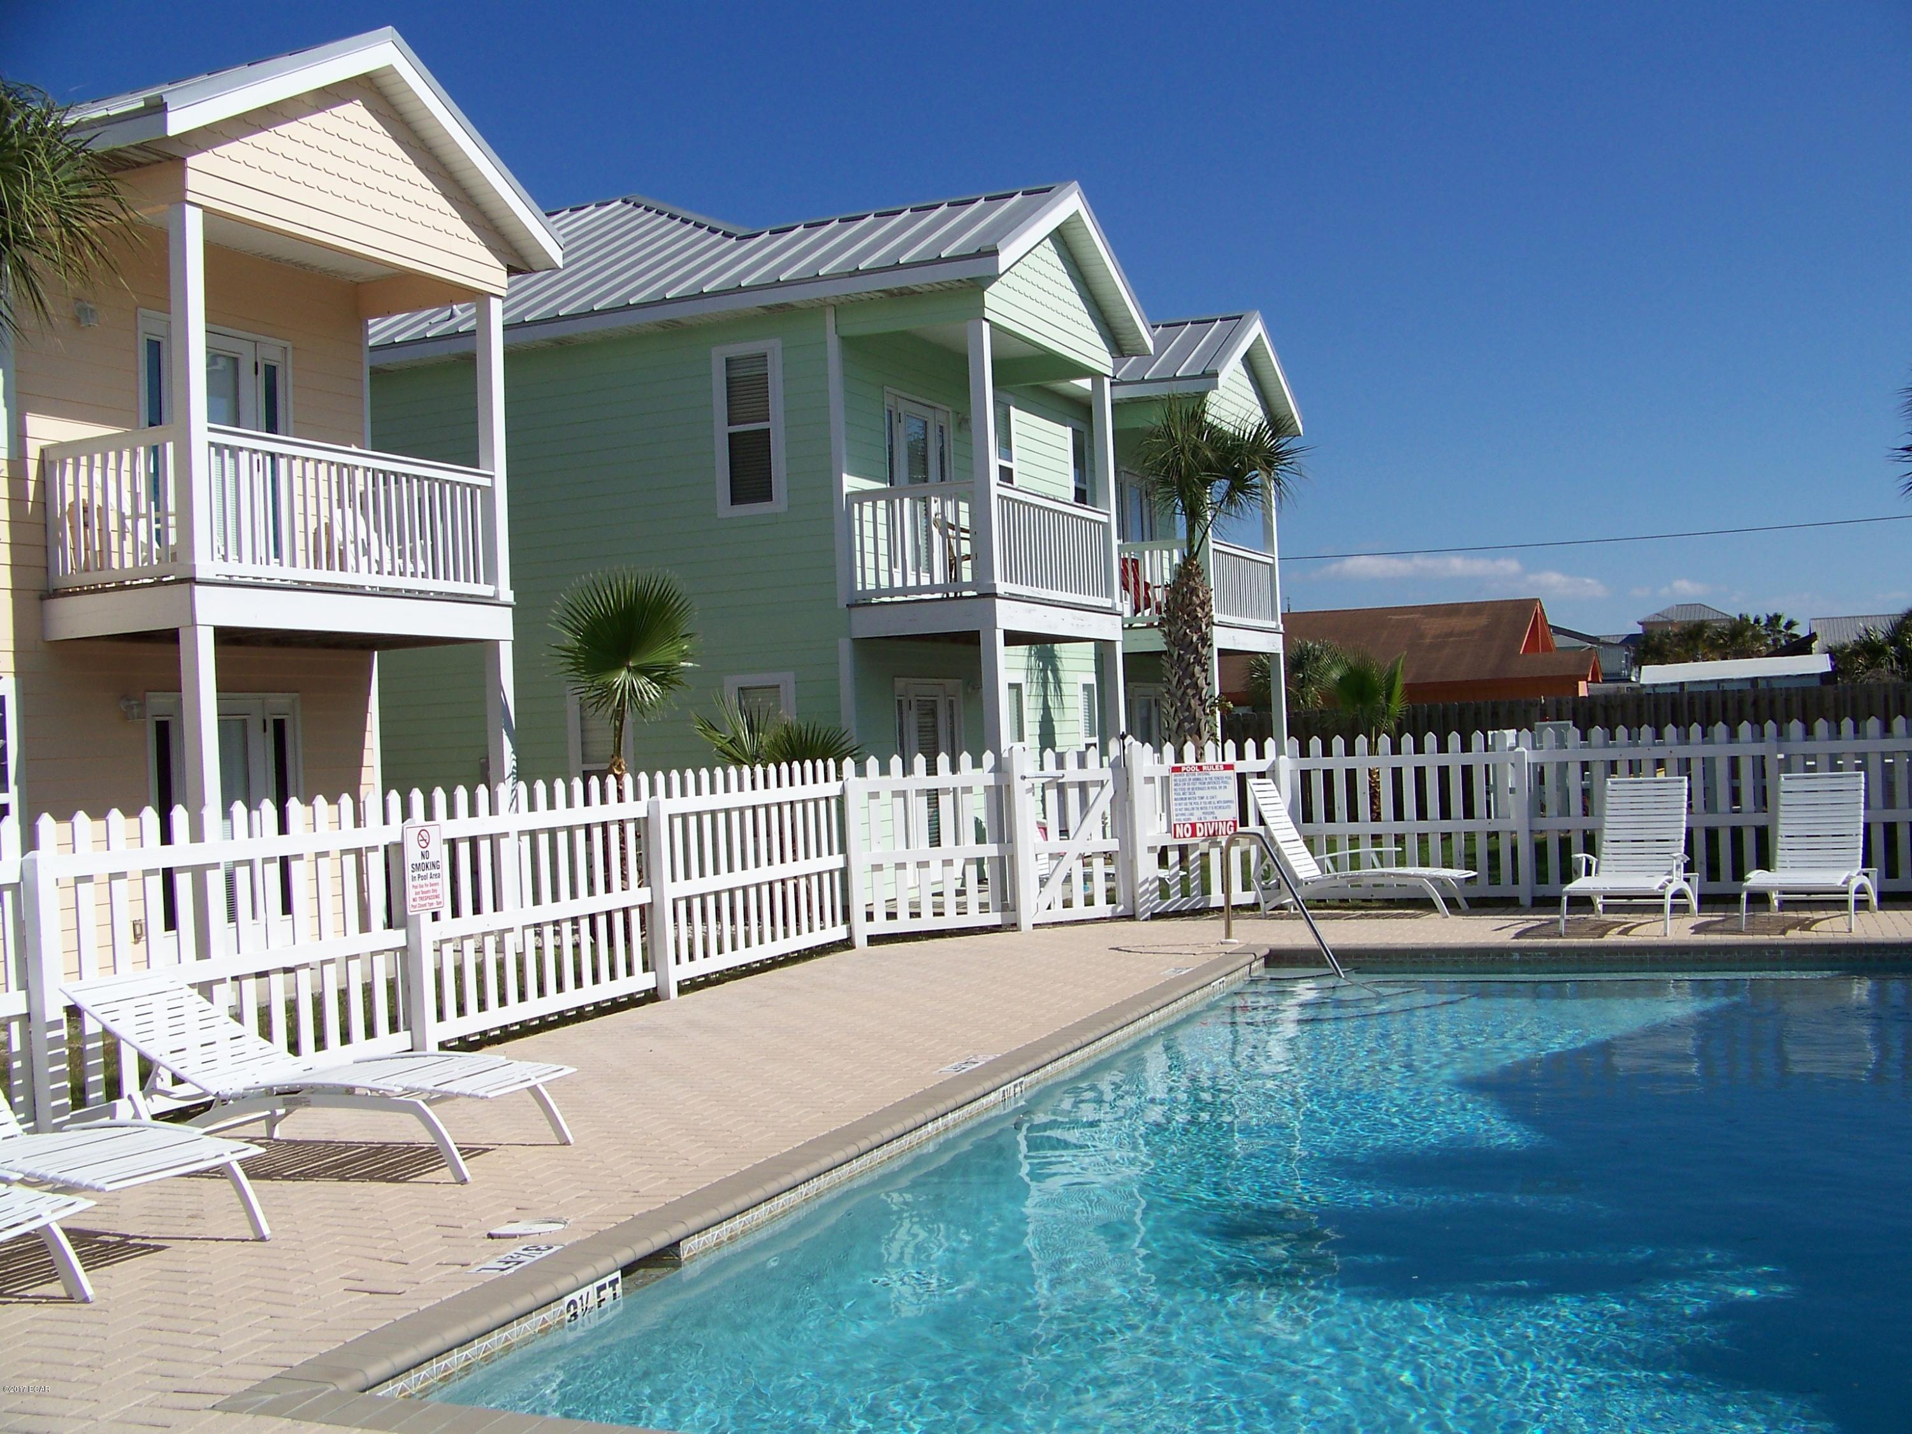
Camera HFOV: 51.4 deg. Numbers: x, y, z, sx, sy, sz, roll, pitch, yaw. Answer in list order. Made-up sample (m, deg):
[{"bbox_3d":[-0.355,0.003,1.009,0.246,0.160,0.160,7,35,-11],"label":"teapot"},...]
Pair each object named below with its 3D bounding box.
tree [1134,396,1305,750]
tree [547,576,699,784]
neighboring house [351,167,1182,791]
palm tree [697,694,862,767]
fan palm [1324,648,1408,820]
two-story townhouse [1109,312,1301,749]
[{"bbox_3d":[3.010,-0.960,21.974,1.884,5.207,1.900,-2,-1,0],"label":"tree"},{"bbox_3d":[-2.561,0.318,15.585,1.137,2.924,1.100,-2,-1,0],"label":"tree"},{"bbox_3d":[-3.347,-2.142,21.684,10.600,8.040,4.870,-2,-1,25],"label":"neighboring house"},{"bbox_3d":[-1.473,0.785,16.790,1.413,1.937,1.350,-2,-1,0],"label":"palm tree"},{"bbox_3d":[5.125,0.371,24.588,1.016,2.388,1.000,-2,-1,0],"label":"fan palm"},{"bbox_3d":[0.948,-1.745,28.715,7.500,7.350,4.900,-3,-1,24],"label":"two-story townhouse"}]

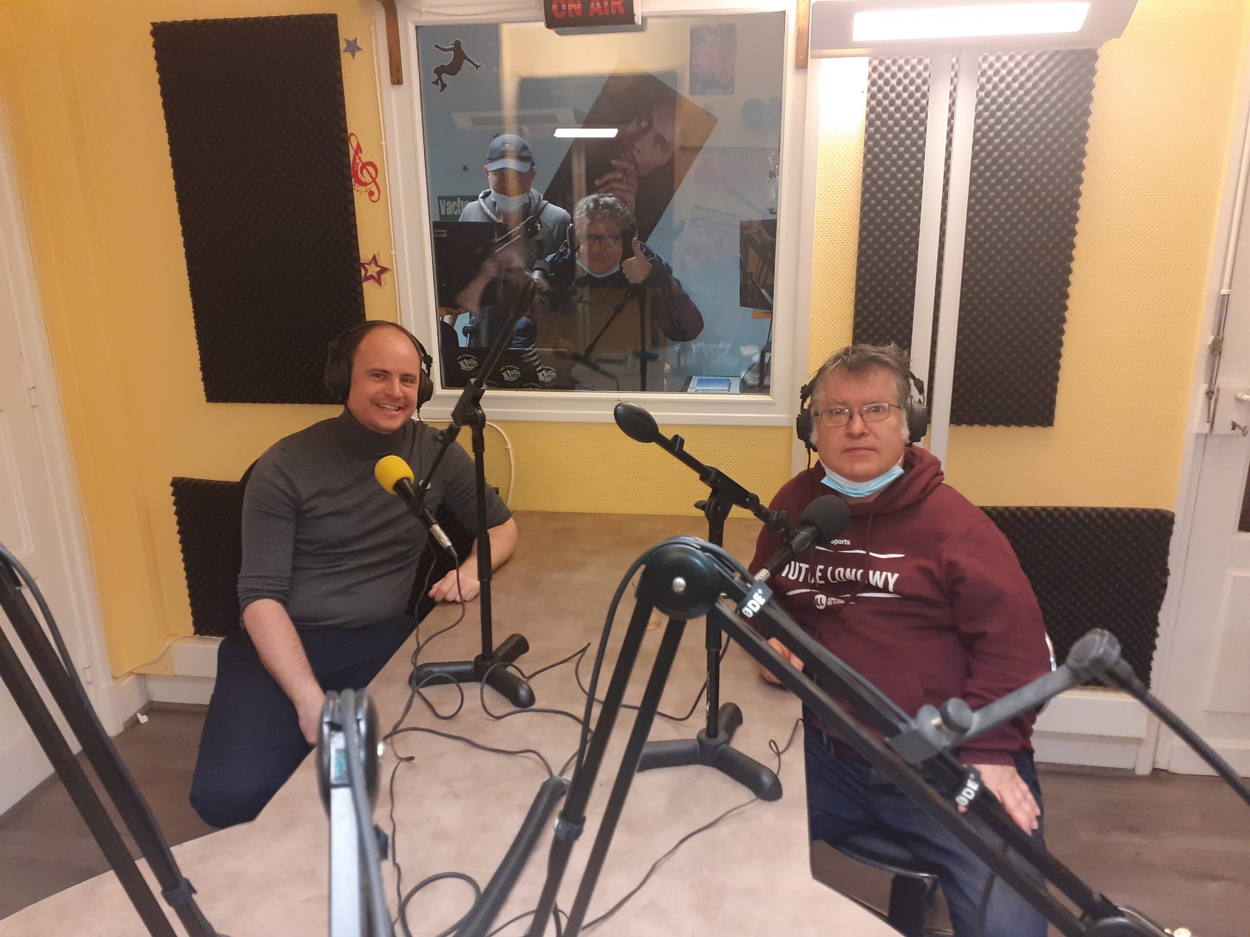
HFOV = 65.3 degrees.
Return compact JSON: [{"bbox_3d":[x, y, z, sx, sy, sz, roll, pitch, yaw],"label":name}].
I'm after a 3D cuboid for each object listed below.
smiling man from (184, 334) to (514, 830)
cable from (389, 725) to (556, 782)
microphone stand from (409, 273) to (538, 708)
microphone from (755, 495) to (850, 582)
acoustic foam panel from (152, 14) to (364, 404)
[{"bbox_3d":[-0.533,0.373,2.098,0.650,1.330,0.770,-3,17,-8],"label":"smiling man"},{"bbox_3d":[-0.245,0.454,1.586,0.310,0.014,0.070,6,18,21],"label":"cable"},{"bbox_3d":[-0.255,0.026,1.719,0.260,0.755,0.530,-12,20,-34],"label":"microphone stand"},{"bbox_3d":[0.275,0.110,1.510,0.200,0.071,0.071,-41,36,-28],"label":"microphone"},{"bbox_3d":[-0.981,-0.677,2.666,0.495,1.000,0.048,2,17,8],"label":"acoustic foam panel"}]

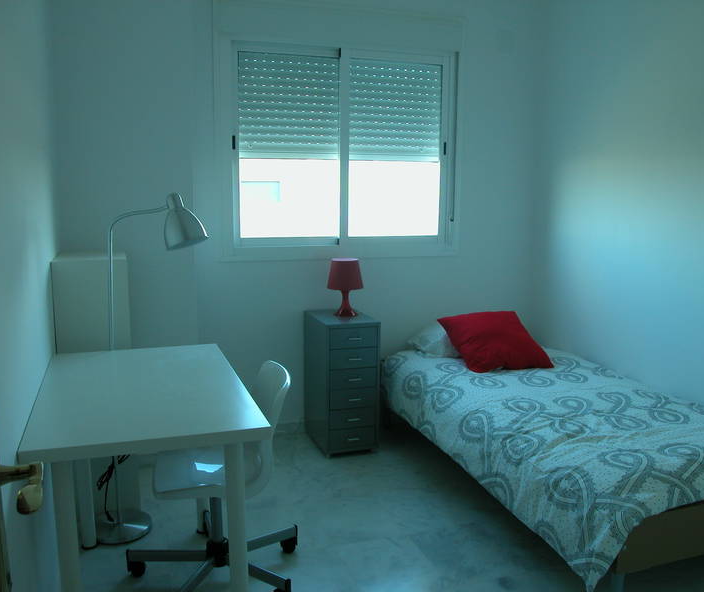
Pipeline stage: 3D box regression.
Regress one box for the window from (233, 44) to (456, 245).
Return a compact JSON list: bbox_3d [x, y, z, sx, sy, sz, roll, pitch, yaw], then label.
[{"bbox_3d":[-0.017,-0.803,3.530,1.265,1.070,0.090,-2,8,-16],"label":"window"}]

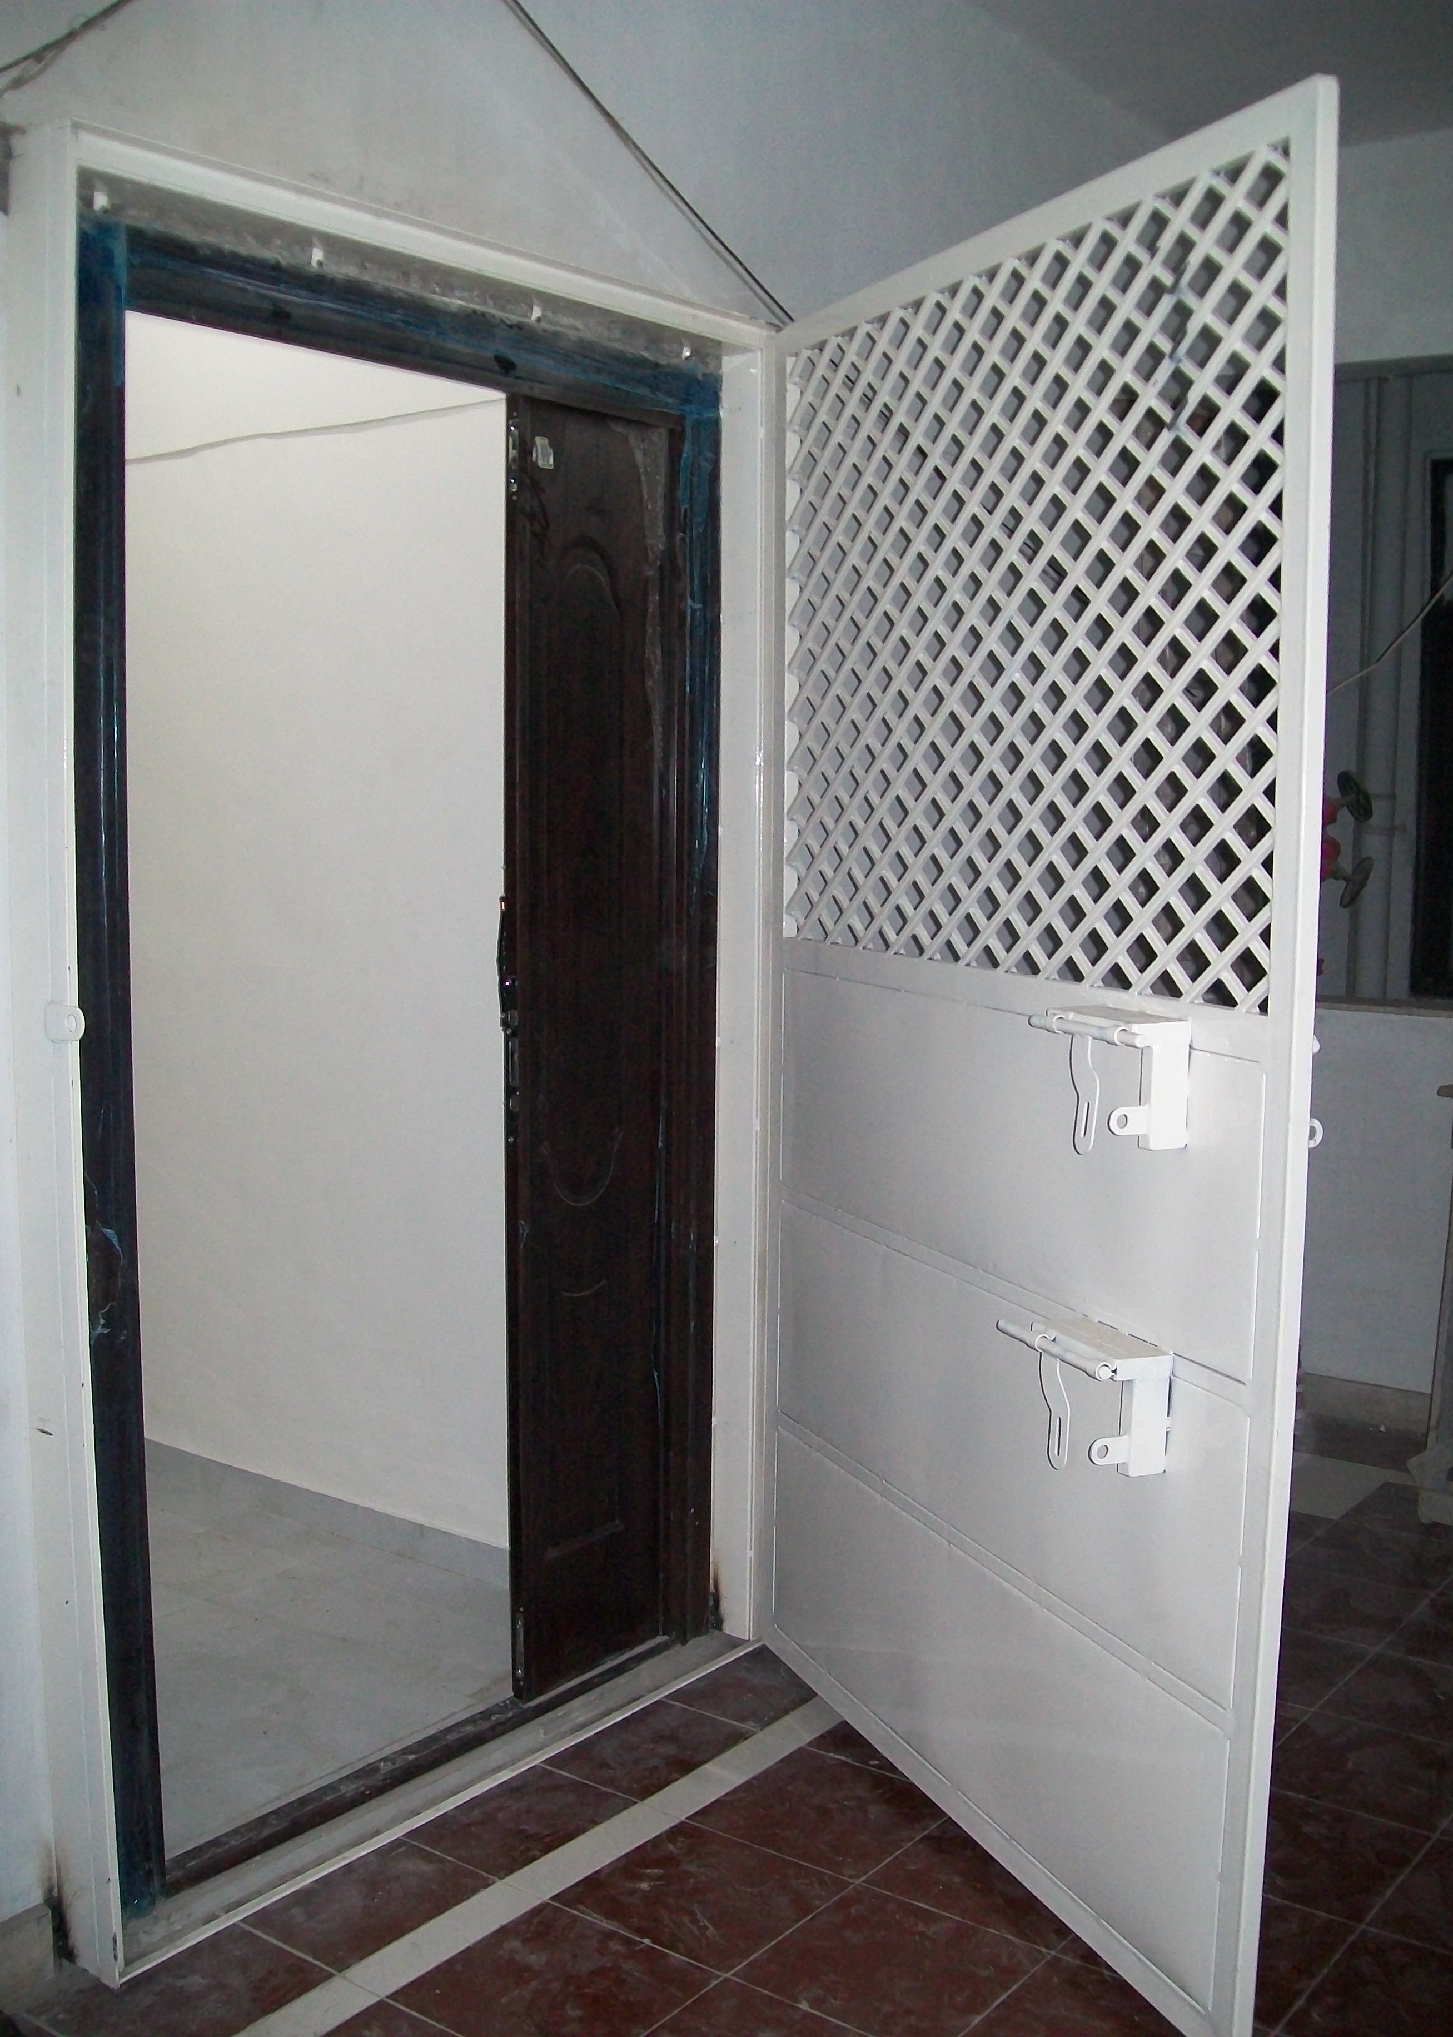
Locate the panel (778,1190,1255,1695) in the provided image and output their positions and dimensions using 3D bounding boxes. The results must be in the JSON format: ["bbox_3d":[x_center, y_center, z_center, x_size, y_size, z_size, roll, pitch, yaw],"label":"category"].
[{"bbox_3d":[0.355,0.560,2.865,0.030,0.372,1.270,-2,7,-23],"label":"panel"}]

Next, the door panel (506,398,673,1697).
[{"bbox_3d":[-0.225,0.061,3.269,0.041,2.093,0.375,5,8,37],"label":"door panel"}]

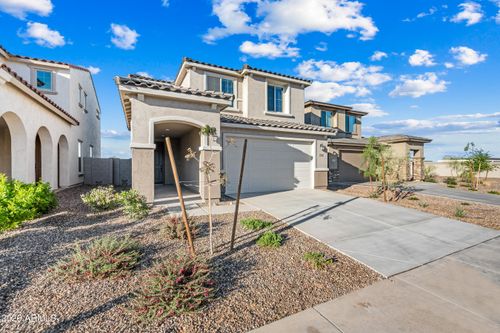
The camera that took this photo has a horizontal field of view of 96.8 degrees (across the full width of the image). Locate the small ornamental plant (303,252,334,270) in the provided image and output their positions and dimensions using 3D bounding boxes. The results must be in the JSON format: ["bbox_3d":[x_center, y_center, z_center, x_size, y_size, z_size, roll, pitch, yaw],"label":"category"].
[{"bbox_3d":[1.200,1.640,3.930,0.560,0.220,0.450,0,0,17],"label":"small ornamental plant"}]

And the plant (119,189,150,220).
[{"bbox_3d":[-3.140,1.010,6.070,0.800,0.800,0.720,0,0,-27],"label":"plant"}]

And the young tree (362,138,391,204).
[{"bbox_3d":[5.600,0.070,9.850,1.300,2.800,1.250,0,0,30],"label":"young tree"}]

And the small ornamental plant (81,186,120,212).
[{"bbox_3d":[-4.460,0.955,6.680,1.030,0.710,0.900,0,0,-34],"label":"small ornamental plant"}]

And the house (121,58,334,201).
[{"bbox_3d":[-2.500,-2.500,15.000,10.300,7.500,13.500,0,0,-27],"label":"house"}]

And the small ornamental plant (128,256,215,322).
[{"bbox_3d":[-0.980,1.470,2.860,1.080,0.550,0.950,0,0,-19],"label":"small ornamental plant"}]

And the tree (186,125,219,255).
[{"bbox_3d":[-0.840,0.440,4.160,0.650,2.430,0.620,0,0,-11],"label":"tree"}]

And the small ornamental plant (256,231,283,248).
[{"bbox_3d":[0.410,1.505,4.680,0.560,0.310,0.460,0,0,5],"label":"small ornamental plant"}]

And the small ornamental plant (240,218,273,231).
[{"bbox_3d":[0.170,1.450,5.720,0.830,0.240,0.620,0,0,2],"label":"small ornamental plant"}]

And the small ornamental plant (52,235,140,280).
[{"bbox_3d":[-2.430,1.380,3.620,1.220,0.500,0.950,0,0,-34],"label":"small ornamental plant"}]

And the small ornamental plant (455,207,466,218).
[{"bbox_3d":[7.030,1.520,7.430,0.330,0.380,0.320,0,0,43],"label":"small ornamental plant"}]

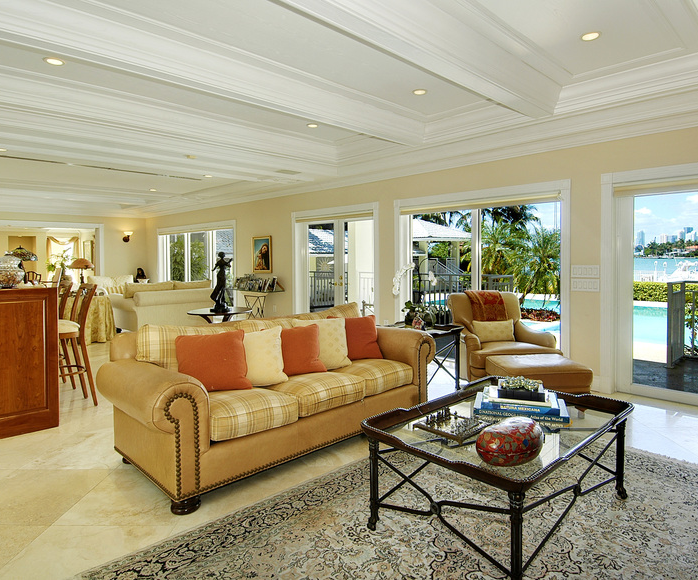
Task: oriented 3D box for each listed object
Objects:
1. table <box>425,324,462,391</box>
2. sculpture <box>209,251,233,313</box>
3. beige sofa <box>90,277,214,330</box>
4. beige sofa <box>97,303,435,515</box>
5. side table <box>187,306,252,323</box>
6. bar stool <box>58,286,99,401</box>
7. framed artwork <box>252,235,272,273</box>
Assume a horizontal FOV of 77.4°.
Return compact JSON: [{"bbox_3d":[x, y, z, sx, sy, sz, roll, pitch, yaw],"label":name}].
[{"bbox_3d":[0.702,0.694,4.445,0.721,0.638,0.700,-5,7,-43],"label":"table"},{"bbox_3d":[-1.627,-0.104,5.499,0.278,0.743,0.227,1,5,14],"label":"sculpture"},{"bbox_3d":[-3.661,0.242,8.730,1.647,0.875,1.050,-5,7,-43],"label":"beige sofa"},{"bbox_3d":[-0.462,0.661,3.217,2.234,0.927,1.009,-5,6,-41],"label":"beige sofa"},{"bbox_3d":[-1.613,0.606,5.483,0.788,0.669,0.788,-5,7,-43],"label":"side table"},{"bbox_3d":[-2.614,0.510,3.954,0.535,1.133,0.443,-5,7,-43],"label":"bar stool"},{"bbox_3d":[-1.701,-0.693,8.634,0.051,0.710,0.649,-5,7,-43],"label":"framed artwork"}]

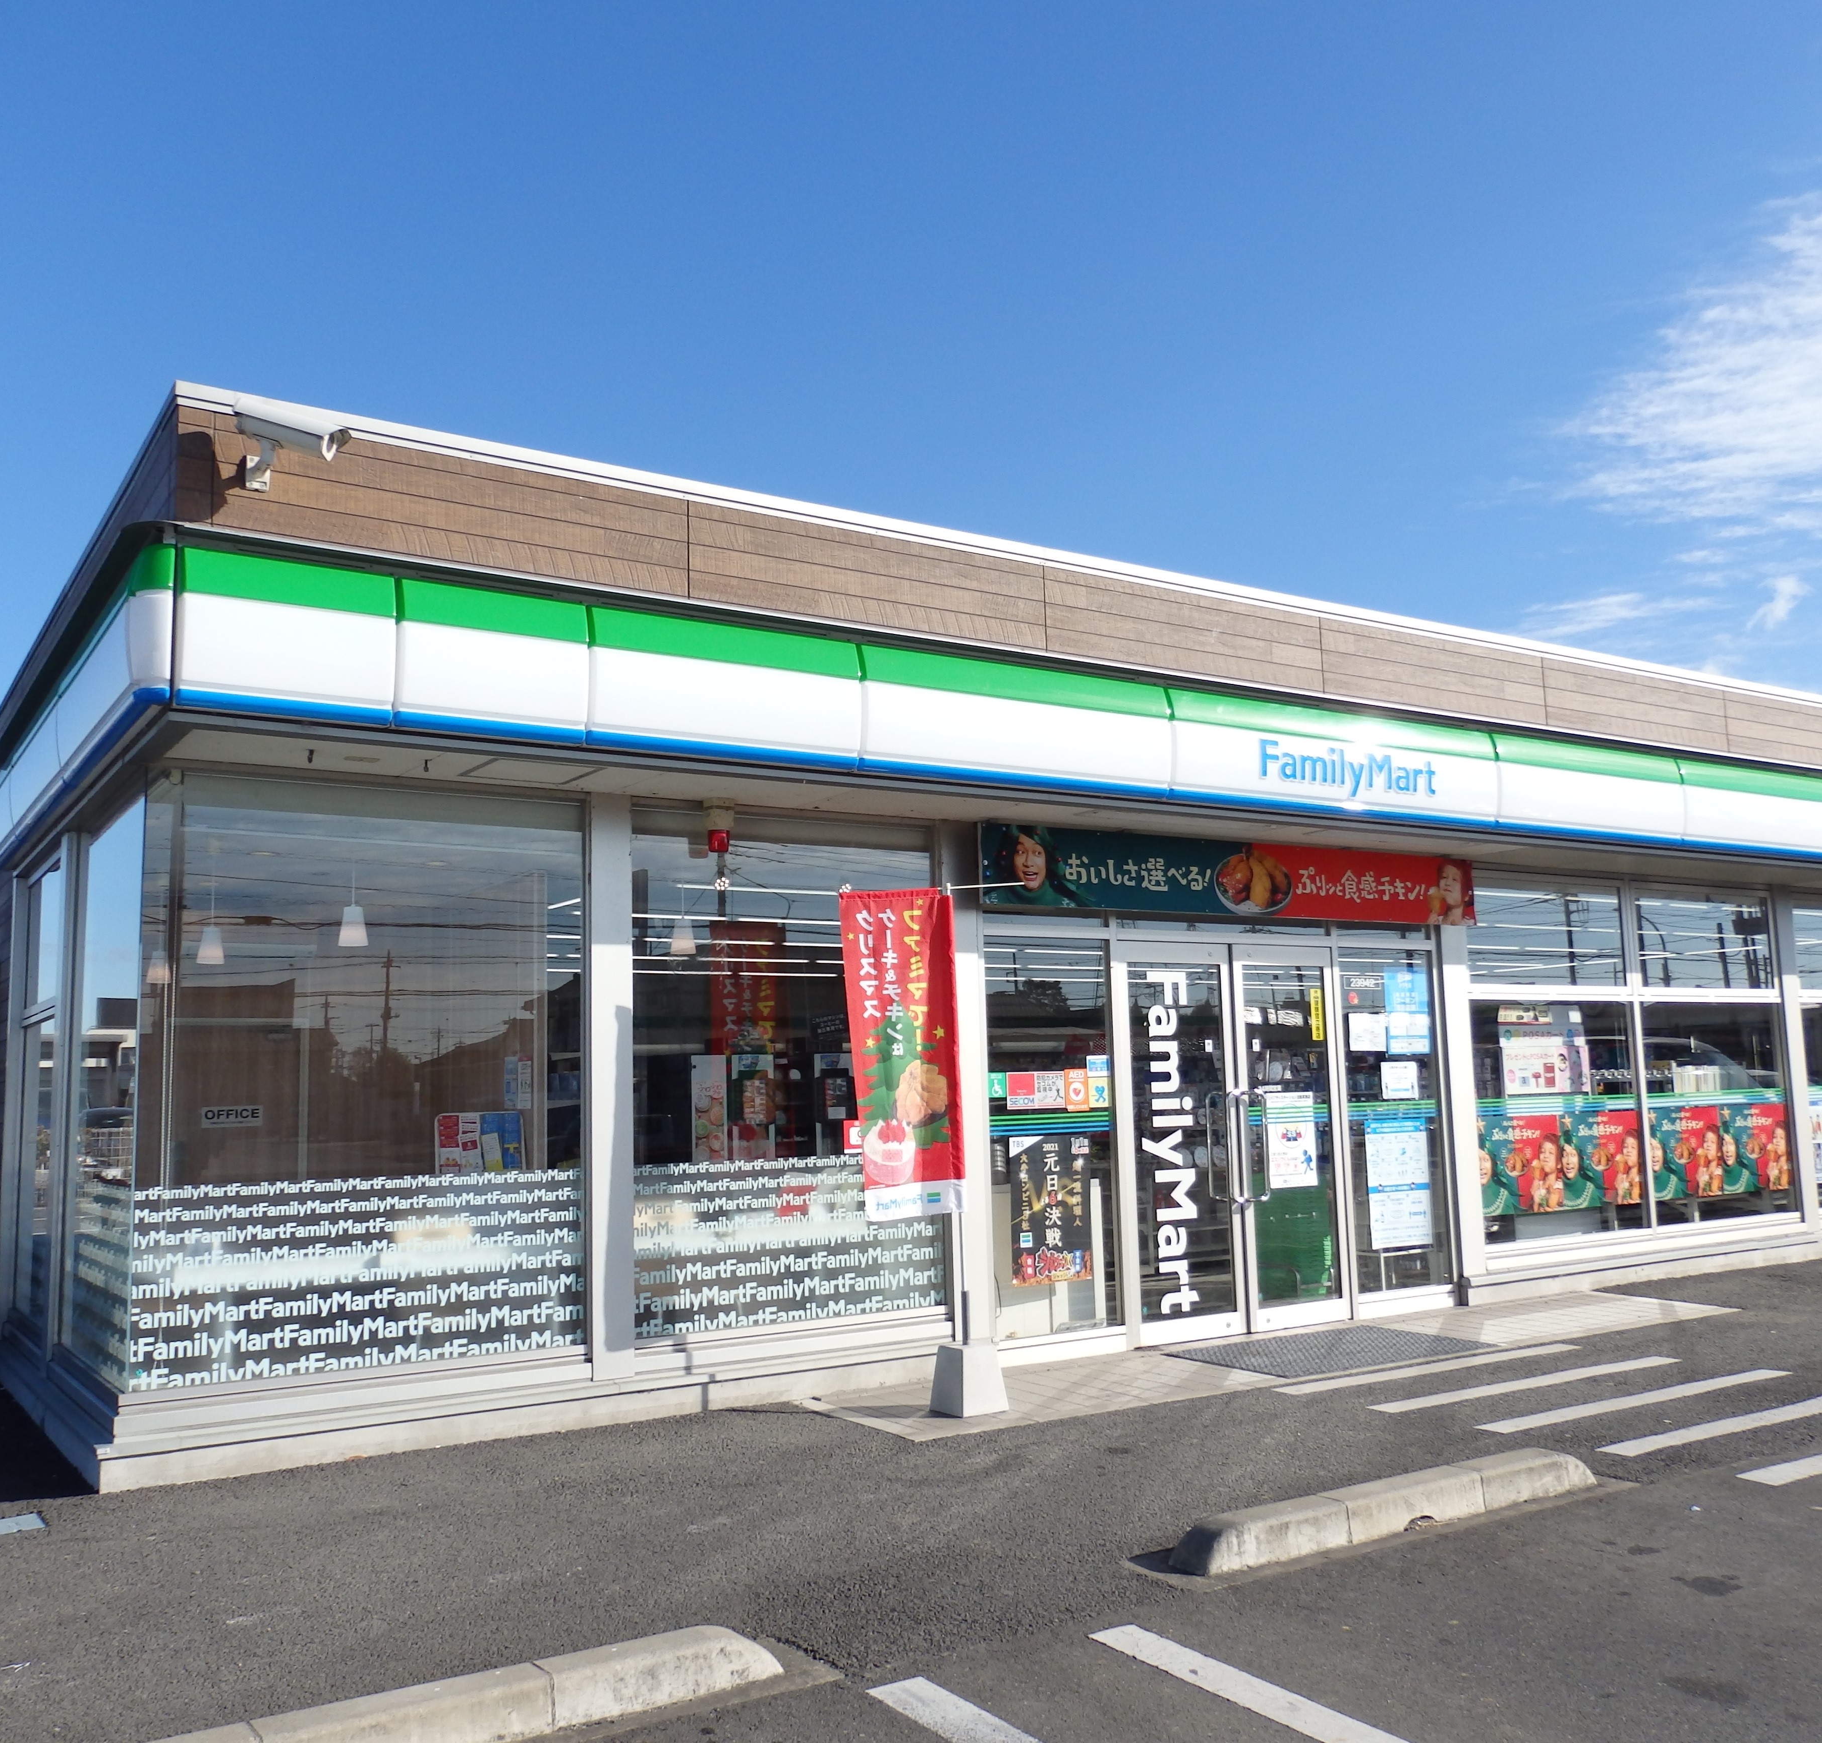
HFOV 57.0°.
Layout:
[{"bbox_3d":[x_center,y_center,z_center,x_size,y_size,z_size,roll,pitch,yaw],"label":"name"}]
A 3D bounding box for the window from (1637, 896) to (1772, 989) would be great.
[{"bbox_3d":[5.821,0.515,12.267,1.694,0.676,0.060,3,-8,-33],"label":"window"}]

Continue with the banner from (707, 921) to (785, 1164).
[{"bbox_3d":[-0.793,0.815,8.173,0.408,1.140,0.030,3,-8,-33],"label":"banner"}]

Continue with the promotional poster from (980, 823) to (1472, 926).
[{"bbox_3d":[1.891,0.055,9.200,3.709,0.413,0.040,3,-8,-33],"label":"promotional poster"}]

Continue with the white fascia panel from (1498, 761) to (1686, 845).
[{"bbox_3d":[4.092,-0.397,10.035,1.806,0.388,0.080,3,-8,-33],"label":"white fascia panel"}]

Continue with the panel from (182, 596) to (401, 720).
[{"bbox_3d":[-2.144,-0.728,5.763,0.721,0.373,0.080,3,-8,-33],"label":"panel"}]

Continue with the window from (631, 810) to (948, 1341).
[{"bbox_3d":[-0.523,0.910,7.706,1.642,2.298,0.060,3,-8,-33],"label":"window"}]

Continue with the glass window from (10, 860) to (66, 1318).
[{"bbox_3d":[-4.691,1.187,9.014,0.060,2.389,1.370,3,-8,-33],"label":"glass window"}]

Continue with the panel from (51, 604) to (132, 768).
[{"bbox_3d":[-3.184,-0.696,6.597,0.100,0.332,1.667,4,-9,-34],"label":"panel"}]

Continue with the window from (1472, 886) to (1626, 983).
[{"bbox_3d":[4.284,0.428,11.260,1.669,0.660,0.060,3,-8,-33],"label":"window"}]

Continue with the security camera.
[{"bbox_3d":[-2.164,-1.459,5.824,0.364,0.281,0.213,12,-8,-5],"label":"security camera"}]

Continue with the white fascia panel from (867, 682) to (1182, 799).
[{"bbox_3d":[0.524,-0.605,7.882,1.790,0.374,0.100,3,-9,-33],"label":"white fascia panel"}]

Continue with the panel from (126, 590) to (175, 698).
[{"bbox_3d":[-2.588,-0.769,5.715,0.134,0.360,0.134,3,-8,-33],"label":"panel"}]

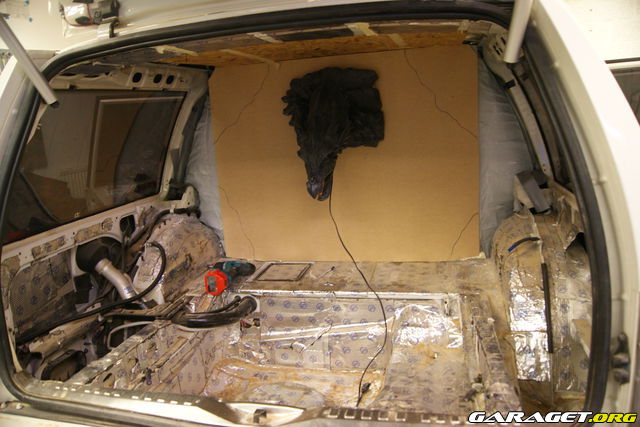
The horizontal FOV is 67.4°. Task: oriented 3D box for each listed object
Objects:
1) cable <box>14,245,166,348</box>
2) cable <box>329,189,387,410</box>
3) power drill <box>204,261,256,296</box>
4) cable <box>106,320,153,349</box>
[{"bbox_3d":[-0.619,0.219,1.364,0.165,0.175,0.515,0,13,13],"label":"cable"},{"bbox_3d":[0.111,0.257,1.596,0.221,0.587,0.474,0,13,13],"label":"cable"},{"bbox_3d":[-0.349,0.210,1.712,0.201,0.082,0.242,0,13,16],"label":"power drill"},{"bbox_3d":[-0.560,0.336,1.367,0.093,0.062,0.160,0,13,13],"label":"cable"}]

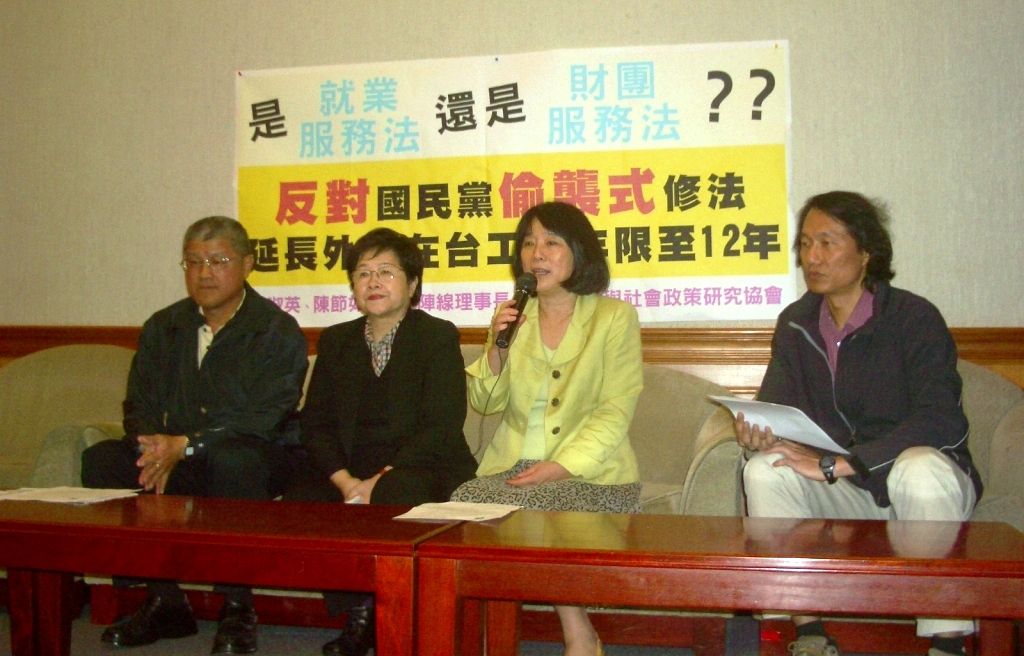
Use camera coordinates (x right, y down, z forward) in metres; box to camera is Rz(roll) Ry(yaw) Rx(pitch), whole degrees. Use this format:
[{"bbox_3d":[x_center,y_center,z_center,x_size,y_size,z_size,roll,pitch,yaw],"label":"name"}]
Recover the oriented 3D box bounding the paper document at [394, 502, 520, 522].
[{"bbox_3d":[-0.120,0.395,2.622,0.215,0.015,0.295,0,-2,12],"label":"paper document"}]

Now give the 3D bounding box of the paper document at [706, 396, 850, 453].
[{"bbox_3d":[0.622,0.226,2.820,0.290,0.050,0.210,8,-25,44],"label":"paper document"}]

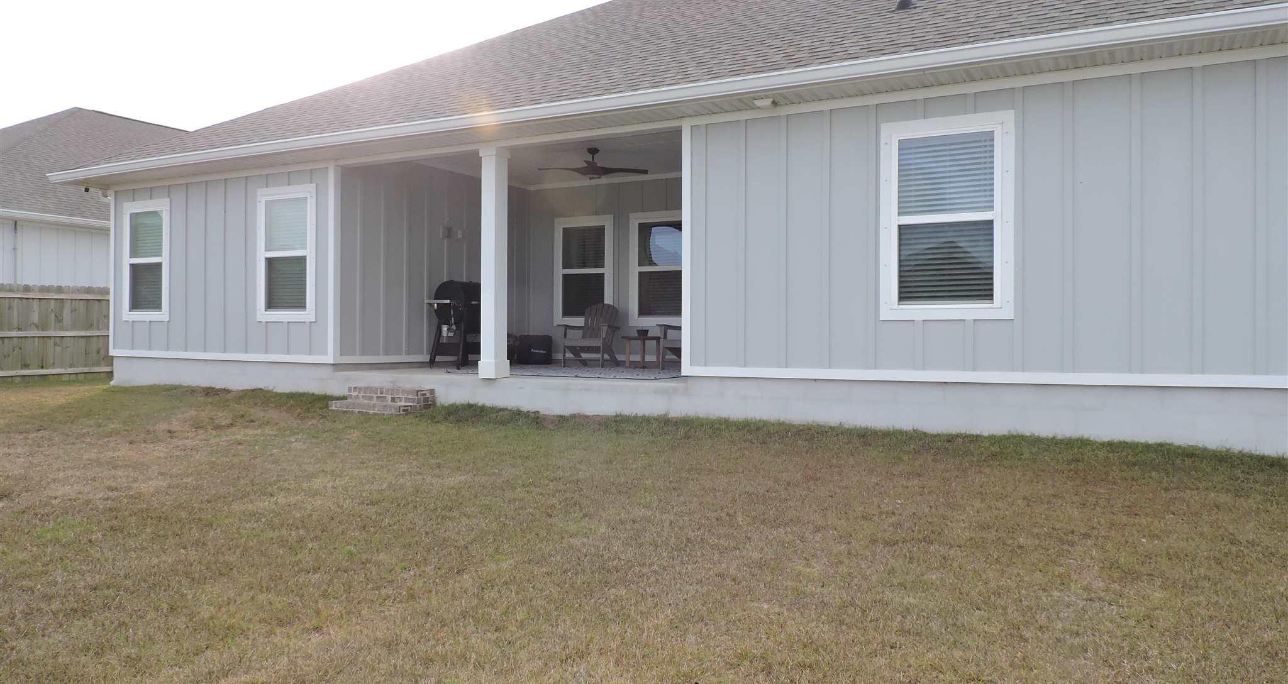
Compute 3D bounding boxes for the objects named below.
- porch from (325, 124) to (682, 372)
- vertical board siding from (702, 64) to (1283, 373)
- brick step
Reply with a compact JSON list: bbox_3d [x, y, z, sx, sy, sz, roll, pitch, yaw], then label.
[{"bbox_3d":[-0.758,-0.949,11.639,4.770,2.690,4.030,1,0,28],"label":"porch"},{"bbox_3d":[2.543,-0.897,7.587,4.870,2.380,0.100,1,0,28],"label":"vertical board siding"},{"bbox_3d":[-2.994,0.657,10.243,1.075,0.243,0.580,1,0,28],"label":"brick step"}]

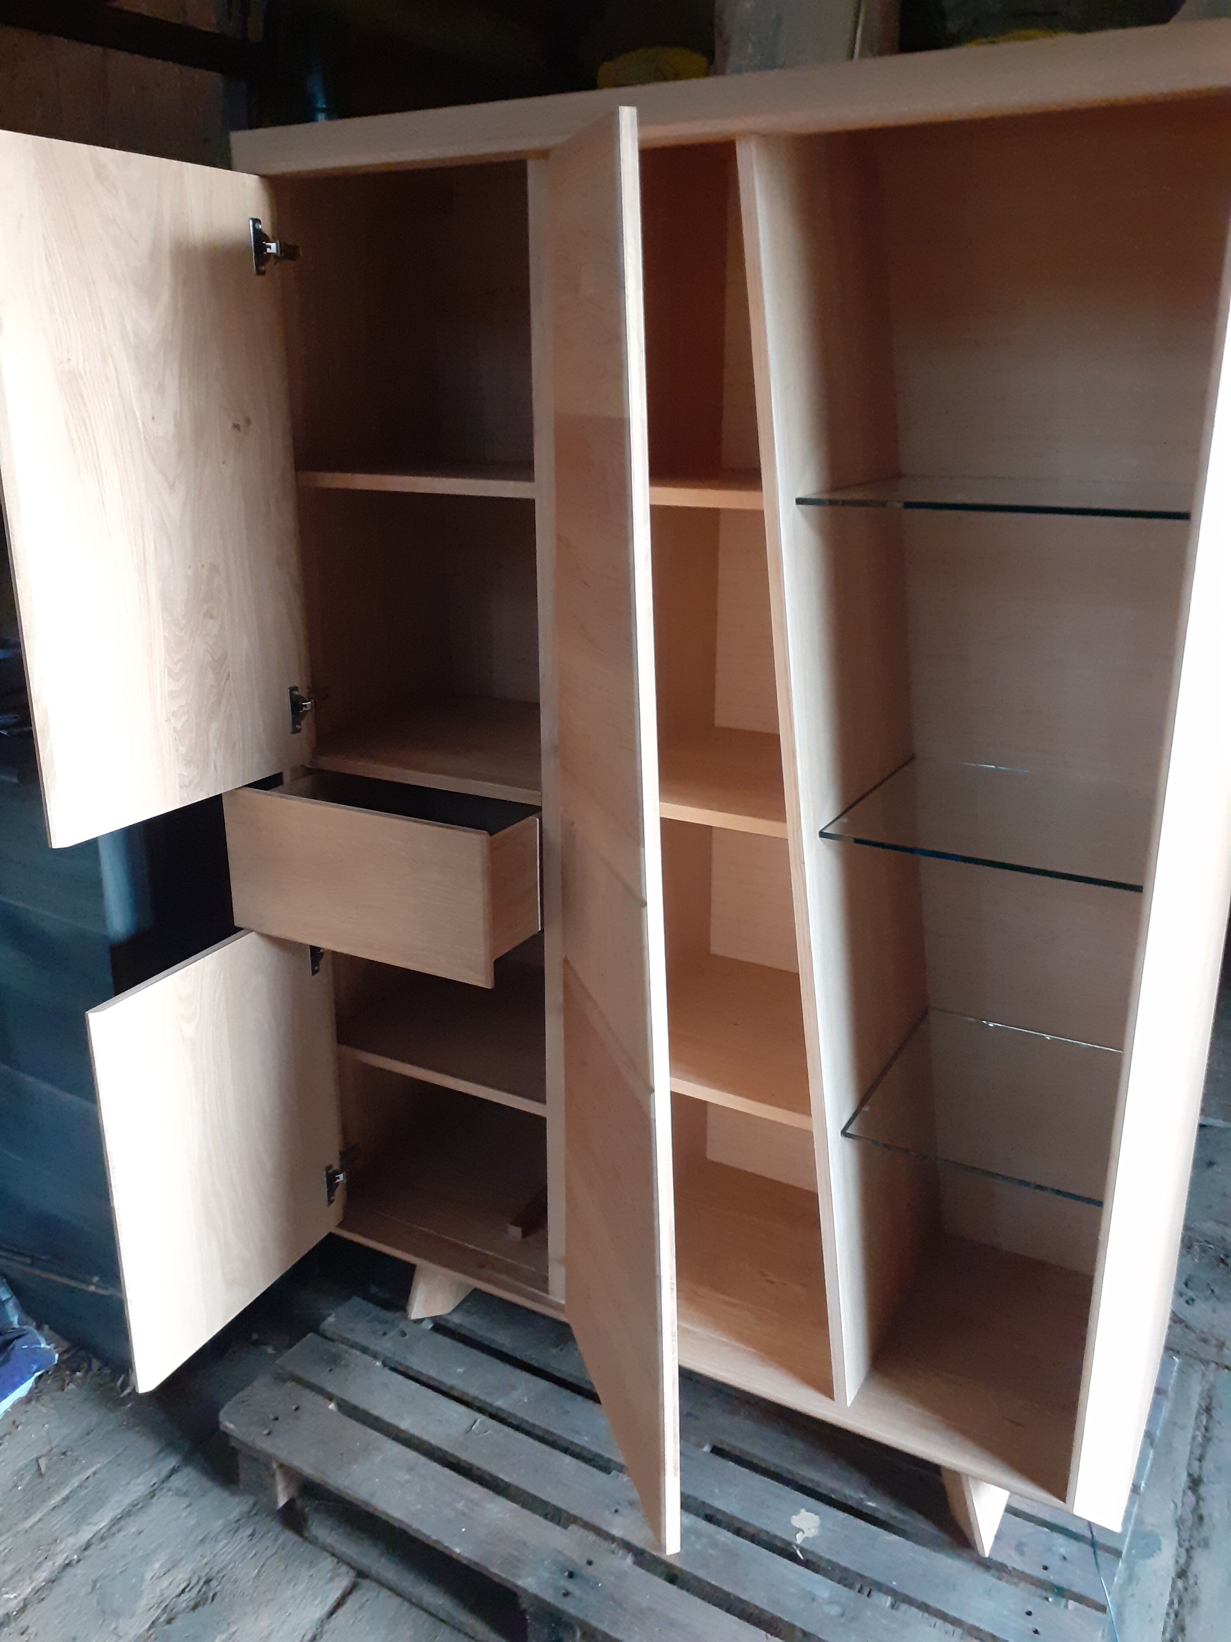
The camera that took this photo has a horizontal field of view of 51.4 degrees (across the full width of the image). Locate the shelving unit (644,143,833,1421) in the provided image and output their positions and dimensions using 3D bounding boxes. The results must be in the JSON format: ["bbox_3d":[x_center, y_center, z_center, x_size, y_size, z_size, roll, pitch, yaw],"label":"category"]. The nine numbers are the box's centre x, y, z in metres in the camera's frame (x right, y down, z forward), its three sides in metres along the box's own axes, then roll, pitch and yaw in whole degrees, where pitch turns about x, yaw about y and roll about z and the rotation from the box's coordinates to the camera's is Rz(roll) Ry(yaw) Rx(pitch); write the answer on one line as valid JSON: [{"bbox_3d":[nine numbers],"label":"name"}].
[{"bbox_3d":[0.197,-0.031,1.710,0.421,1.504,0.448,10,20,27],"label":"shelving unit"}]

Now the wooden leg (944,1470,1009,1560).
[{"bbox_3d":[0.469,0.856,1.670,0.105,0.133,0.115,10,20,27],"label":"wooden leg"}]

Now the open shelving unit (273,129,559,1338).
[{"bbox_3d":[-0.160,-0.093,1.892,0.412,1.506,0.448,10,20,27],"label":"open shelving unit"}]

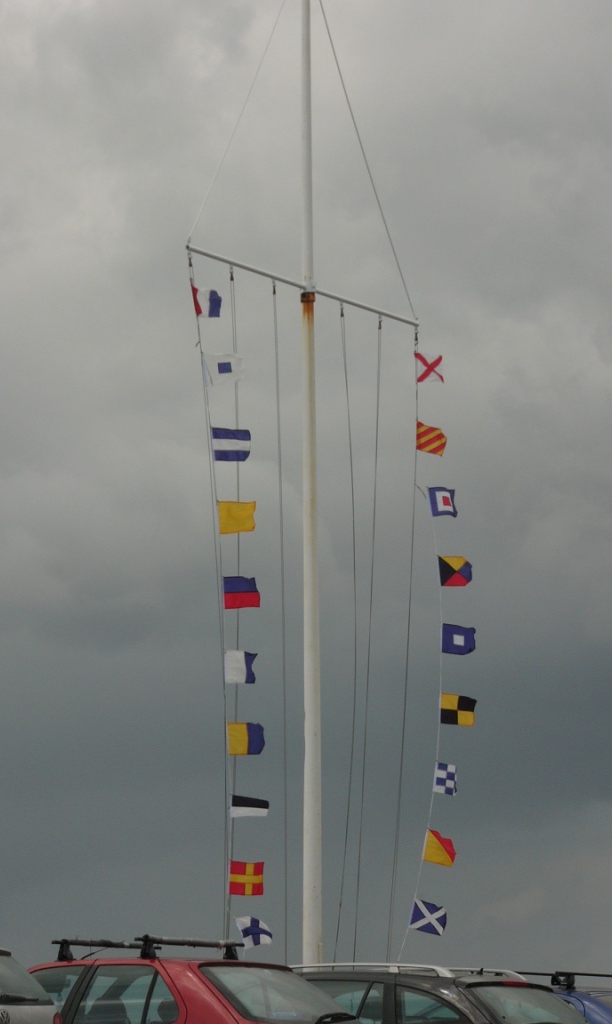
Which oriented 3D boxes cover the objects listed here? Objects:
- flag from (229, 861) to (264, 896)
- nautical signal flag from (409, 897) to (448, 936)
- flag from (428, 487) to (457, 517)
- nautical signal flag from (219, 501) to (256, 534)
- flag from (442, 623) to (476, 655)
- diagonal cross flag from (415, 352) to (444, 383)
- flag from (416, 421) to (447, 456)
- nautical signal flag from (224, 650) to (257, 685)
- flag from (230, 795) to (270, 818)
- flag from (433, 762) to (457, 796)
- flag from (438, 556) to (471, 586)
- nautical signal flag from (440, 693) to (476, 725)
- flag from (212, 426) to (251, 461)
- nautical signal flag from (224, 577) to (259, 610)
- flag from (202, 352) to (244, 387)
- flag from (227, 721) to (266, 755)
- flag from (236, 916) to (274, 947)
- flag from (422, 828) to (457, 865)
[{"bbox_3d":[-0.612,3.795,37.115,0.353,0.342,0.070,0,-10,0],"label":"flag"},{"bbox_3d":[1.348,4.481,39.556,0.365,0.359,0.070,13,-9,2],"label":"nautical signal flag"},{"bbox_3d":[1.492,-0.115,39.136,0.322,0.328,0.070,1,-9,-10],"label":"flag"},{"bbox_3d":[-0.722,0.058,37.472,0.393,0.340,0.070,-2,-10,0],"label":"nautical signal flag"},{"bbox_3d":[1.722,1.424,40.297,0.377,0.343,0.070,3,-10,0],"label":"flag"},{"bbox_3d":[1.360,-1.592,39.429,0.331,0.331,0.070,2,-10,-15],"label":"diagonal cross flag"},{"bbox_3d":[1.376,-0.806,39.249,0.341,0.351,0.070,6,-11,-14],"label":"flag"},{"bbox_3d":[-0.652,1.548,35.621,0.332,0.329,0.070,1,-9,-8],"label":"nautical signal flag"},{"bbox_3d":[-0.577,3.059,37.185,0.395,0.234,0.070,2,-10,0],"label":"flag"},{"bbox_3d":[1.487,2.873,38.442,0.274,0.334,0.070,10,-13,-23],"label":"flag"},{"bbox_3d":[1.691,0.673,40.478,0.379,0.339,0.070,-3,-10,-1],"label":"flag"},{"bbox_3d":[1.647,2.133,38.664,0.385,0.346,0.070,4,-10,-9],"label":"nautical signal flag"},{"bbox_3d":[-0.781,-0.719,37.547,0.404,0.346,0.070,-3,-10,-1],"label":"flag"},{"bbox_3d":[-0.644,0.804,35.744,0.363,0.320,0.070,1,-9,-8],"label":"nautical signal flag"},{"bbox_3d":[-0.867,-1.503,37.623,0.420,0.342,0.070,-5,-10,-1],"label":"flag"},{"bbox_3d":[-0.624,2.362,37.251,0.390,0.333,0.070,-1,-10,0],"label":"flag"},{"bbox_3d":[-0.544,4.354,37.062,0.342,0.326,0.070,-10,-10,-2],"label":"flag"},{"bbox_3d":[1.429,3.592,38.323,0.328,0.355,0.070,10,-11,-8],"label":"flag"}]

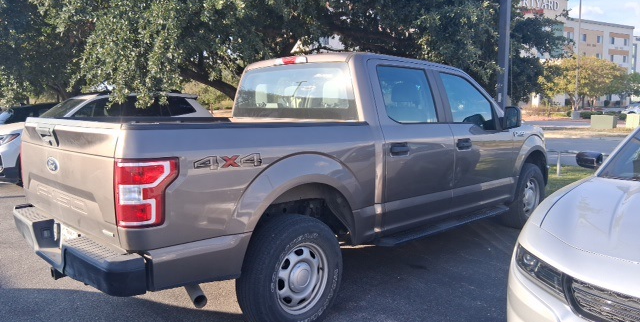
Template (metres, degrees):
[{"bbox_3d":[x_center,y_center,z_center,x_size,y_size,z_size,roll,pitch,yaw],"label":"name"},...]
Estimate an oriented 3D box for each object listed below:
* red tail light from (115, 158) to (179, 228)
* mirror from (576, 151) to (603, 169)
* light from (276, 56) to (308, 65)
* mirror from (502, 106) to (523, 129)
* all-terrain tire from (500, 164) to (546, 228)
[{"bbox_3d":[-0.851,0.148,2.403,0.270,0.345,0.150,-7,10,-44],"label":"red tail light"},{"bbox_3d":[2.189,-0.004,3.900,0.150,0.140,0.220,-7,10,-44],"label":"mirror"},{"bbox_3d":[-0.249,-0.868,4.171,0.080,0.060,0.410,-7,10,-44],"label":"light"},{"bbox_3d":[1.887,-0.426,4.769,0.140,0.240,0.225,-7,10,-44],"label":"mirror"},{"bbox_3d":[2.426,0.415,5.762,0.785,0.785,0.265,-7,10,-44],"label":"all-terrain tire"}]

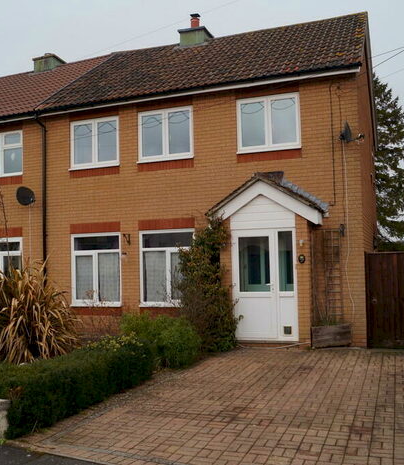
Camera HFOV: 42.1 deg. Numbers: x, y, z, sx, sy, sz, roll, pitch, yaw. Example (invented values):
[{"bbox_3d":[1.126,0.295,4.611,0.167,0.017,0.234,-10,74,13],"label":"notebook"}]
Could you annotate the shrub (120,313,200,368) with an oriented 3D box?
[{"bbox_3d":[-0.771,1.706,8.563,1.350,0.700,1.350,-2,-4,23],"label":"shrub"}]

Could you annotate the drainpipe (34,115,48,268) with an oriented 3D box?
[{"bbox_3d":[-3.736,-0.173,12.140,0.120,4.997,0.250,-2,-4,23],"label":"drainpipe"}]

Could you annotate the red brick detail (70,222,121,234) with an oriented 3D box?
[{"bbox_3d":[-2.463,-0.106,11.966,1.320,0.218,0.100,-3,-4,21],"label":"red brick detail"}]

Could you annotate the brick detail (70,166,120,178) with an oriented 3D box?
[{"bbox_3d":[-2.442,-1.386,12.024,1.320,0.165,0.100,-3,-4,21],"label":"brick detail"}]

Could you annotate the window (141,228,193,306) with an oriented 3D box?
[{"bbox_3d":[-0.753,0.757,11.258,1.320,1.650,0.110,-3,-4,21],"label":"window"}]

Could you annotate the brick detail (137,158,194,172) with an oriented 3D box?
[{"bbox_3d":[-0.781,-1.456,11.399,1.320,0.165,0.100,-3,-4,21],"label":"brick detail"}]

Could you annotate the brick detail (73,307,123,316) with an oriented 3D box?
[{"bbox_3d":[-2.408,1.785,11.848,1.320,0.165,0.100,-3,-4,21],"label":"brick detail"}]

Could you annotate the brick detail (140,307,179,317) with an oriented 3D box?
[{"bbox_3d":[-0.713,1.707,11.206,1.332,0.214,0.100,-3,-3,22],"label":"brick detail"}]

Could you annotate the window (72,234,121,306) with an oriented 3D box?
[{"bbox_3d":[-2.357,0.851,11.716,1.312,1.637,0.100,-2,-4,23],"label":"window"}]

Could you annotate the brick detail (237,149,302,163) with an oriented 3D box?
[{"bbox_3d":[1.352,-1.542,10.596,1.320,0.165,0.100,-3,-4,21],"label":"brick detail"}]

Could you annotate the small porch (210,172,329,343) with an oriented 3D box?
[{"bbox_3d":[1.241,0.487,9.978,2.250,3.300,0.850,-3,-4,21],"label":"small porch"}]

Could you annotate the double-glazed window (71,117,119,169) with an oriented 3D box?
[{"bbox_3d":[-2.455,-2.051,12.069,1.312,1.129,0.120,-3,-3,22],"label":"double-glazed window"}]

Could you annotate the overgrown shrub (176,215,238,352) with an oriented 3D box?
[{"bbox_3d":[0.137,0.899,9.911,1.250,2.450,1.050,-2,-4,23],"label":"overgrown shrub"}]

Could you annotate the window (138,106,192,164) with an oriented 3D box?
[{"bbox_3d":[-0.809,-2.138,11.429,1.310,1.110,0.110,-3,-4,21],"label":"window"}]

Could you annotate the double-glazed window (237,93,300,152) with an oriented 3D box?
[{"bbox_3d":[1.330,-2.206,10.622,1.310,1.110,0.110,-3,-4,21],"label":"double-glazed window"}]

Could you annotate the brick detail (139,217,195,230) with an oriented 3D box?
[{"bbox_3d":[-0.767,-0.178,11.312,1.353,0.219,0.100,-3,-3,22],"label":"brick detail"}]

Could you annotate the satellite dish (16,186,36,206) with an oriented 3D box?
[{"bbox_3d":[-4.141,-0.849,12.373,0.340,0.450,0.500,-3,-4,32],"label":"satellite dish"}]

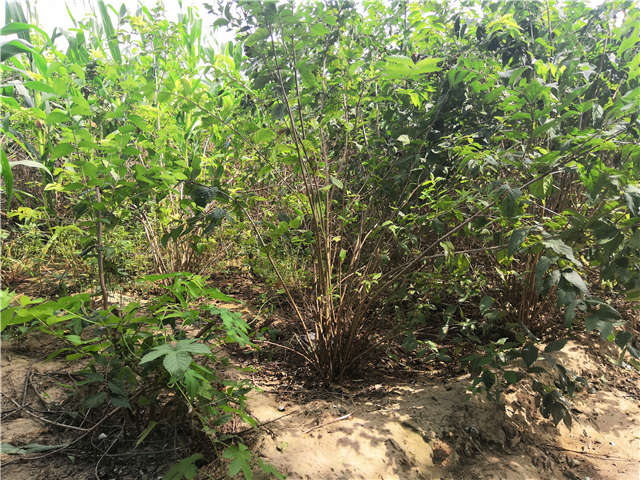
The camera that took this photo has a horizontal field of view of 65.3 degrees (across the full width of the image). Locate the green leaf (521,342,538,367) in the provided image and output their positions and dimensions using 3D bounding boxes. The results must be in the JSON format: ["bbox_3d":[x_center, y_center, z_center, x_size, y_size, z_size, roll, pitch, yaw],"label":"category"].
[{"bbox_3d":[0.797,0.436,1.900,0.070,0.095,0.035,0,11,0],"label":"green leaf"}]

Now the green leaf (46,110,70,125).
[{"bbox_3d":[-1.362,-0.638,2.600,0.125,0.035,0.085,0,27,0],"label":"green leaf"}]

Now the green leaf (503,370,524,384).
[{"bbox_3d":[0.756,0.537,1.950,0.082,0.051,0.050,3,8,22],"label":"green leaf"}]

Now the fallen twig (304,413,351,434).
[{"bbox_3d":[0.034,0.631,1.721,0.210,0.020,0.025,-7,10,-41],"label":"fallen twig"}]

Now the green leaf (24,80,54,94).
[{"bbox_3d":[-1.629,-0.886,2.900,0.180,0.035,0.075,13,23,1],"label":"green leaf"}]

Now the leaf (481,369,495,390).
[{"bbox_3d":[0.654,0.545,1.950,0.051,0.082,0.040,3,8,19],"label":"leaf"}]

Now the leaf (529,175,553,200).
[{"bbox_3d":[1.016,-0.242,2.300,0.106,0.115,0.050,3,8,24],"label":"leaf"}]

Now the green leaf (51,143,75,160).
[{"bbox_3d":[-1.238,-0.425,2.400,0.111,0.082,0.055,-4,8,-27],"label":"green leaf"}]

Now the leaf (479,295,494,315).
[{"bbox_3d":[0.767,0.299,2.300,0.070,0.095,0.040,0,11,0],"label":"leaf"}]

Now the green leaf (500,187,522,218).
[{"bbox_3d":[0.729,-0.143,1.900,0.085,0.120,0.040,0,11,0],"label":"green leaf"}]

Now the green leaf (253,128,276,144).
[{"bbox_3d":[-0.272,-0.498,2.400,0.101,0.072,0.055,-1,8,-6],"label":"green leaf"}]

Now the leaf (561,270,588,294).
[{"bbox_3d":[0.870,0.148,1.700,0.120,0.025,0.060,42,35,6],"label":"leaf"}]

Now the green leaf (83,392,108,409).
[{"bbox_3d":[-0.764,0.547,1.700,0.085,0.051,0.055,-4,8,-25],"label":"green leaf"}]

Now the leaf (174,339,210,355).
[{"bbox_3d":[-0.396,0.331,1.550,0.115,0.030,0.070,6,21,0],"label":"leaf"}]

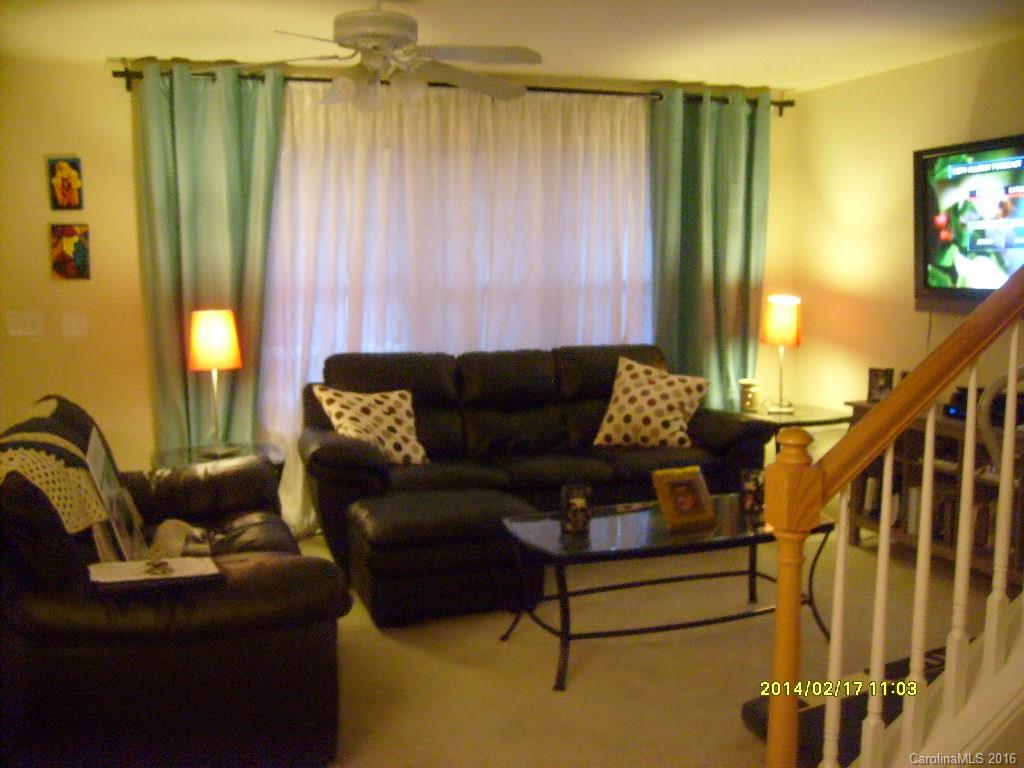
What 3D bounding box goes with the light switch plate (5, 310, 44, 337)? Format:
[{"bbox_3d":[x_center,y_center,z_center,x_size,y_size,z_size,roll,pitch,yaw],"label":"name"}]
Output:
[{"bbox_3d":[-2.399,-0.297,5.105,0.164,0.117,0.012,-2,8,-17],"label":"light switch plate"}]

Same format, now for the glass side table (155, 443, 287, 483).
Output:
[{"bbox_3d":[-1.337,0.613,4.729,0.610,0.600,0.610,-2,8,-16],"label":"glass side table"}]

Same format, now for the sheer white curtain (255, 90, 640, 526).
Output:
[{"bbox_3d":[-0.226,-0.402,5.677,2.200,2.360,0.110,-2,8,-16],"label":"sheer white curtain"}]

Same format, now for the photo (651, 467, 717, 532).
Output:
[{"bbox_3d":[0.667,0.441,4.065,0.220,0.220,0.035,-5,-18,-32],"label":"photo"}]

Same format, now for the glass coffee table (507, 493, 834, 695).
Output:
[{"bbox_3d":[0.602,0.771,4.022,1.180,0.460,0.610,-3,8,-21],"label":"glass coffee table"}]

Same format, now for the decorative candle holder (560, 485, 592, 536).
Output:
[{"bbox_3d":[0.250,0.479,3.960,0.110,0.175,0.110,-2,8,-16],"label":"decorative candle holder"}]

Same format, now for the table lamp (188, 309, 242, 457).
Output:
[{"bbox_3d":[-1.333,-0.006,4.671,0.245,0.650,0.245,-2,8,-16],"label":"table lamp"}]

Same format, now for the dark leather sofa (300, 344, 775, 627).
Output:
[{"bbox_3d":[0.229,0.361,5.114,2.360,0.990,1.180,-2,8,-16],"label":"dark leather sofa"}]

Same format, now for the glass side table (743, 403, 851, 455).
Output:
[{"bbox_3d":[1.579,0.469,5.755,0.550,0.600,0.560,-2,8,-16],"label":"glass side table"}]

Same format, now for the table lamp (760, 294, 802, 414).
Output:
[{"bbox_3d":[1.556,-0.166,5.953,0.235,0.650,0.235,-2,8,-16],"label":"table lamp"}]

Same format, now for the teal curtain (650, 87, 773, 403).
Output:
[{"bbox_3d":[1.147,-0.471,6.036,0.740,2.410,0.130,-2,8,-16],"label":"teal curtain"}]

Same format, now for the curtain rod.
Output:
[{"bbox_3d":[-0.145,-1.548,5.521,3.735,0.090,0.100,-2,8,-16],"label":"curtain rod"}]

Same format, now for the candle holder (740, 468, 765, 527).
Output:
[{"bbox_3d":[1.003,0.441,4.278,0.108,0.172,0.108,-2,8,-16],"label":"candle holder"}]

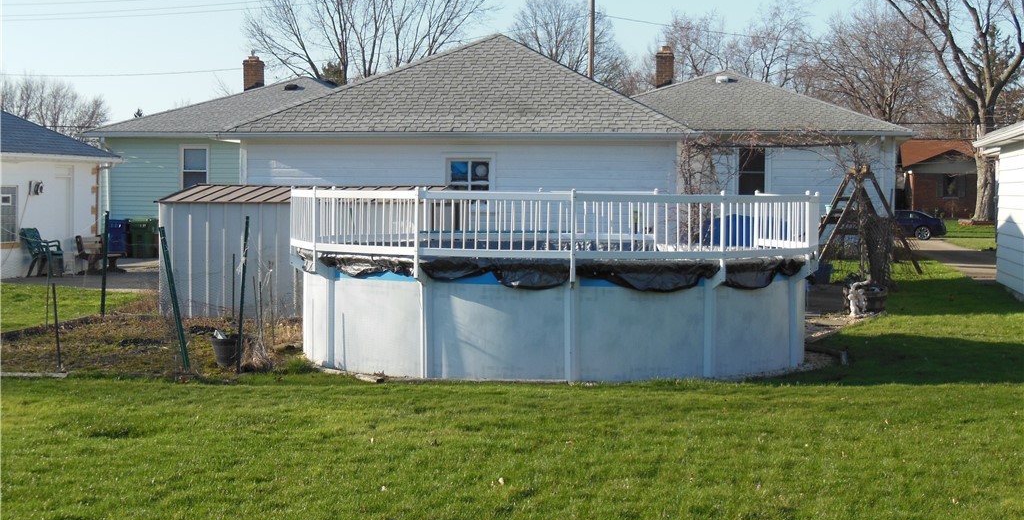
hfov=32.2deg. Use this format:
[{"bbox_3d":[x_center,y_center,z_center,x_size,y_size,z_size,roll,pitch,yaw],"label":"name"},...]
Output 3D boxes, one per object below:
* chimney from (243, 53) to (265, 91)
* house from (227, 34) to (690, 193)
[{"bbox_3d":[-7.326,-5.259,50.329,0.460,1.250,0.460,1,2,11],"label":"chimney"},{"bbox_3d":[-0.249,-1.742,31.236,7.548,4.421,7.500,1,2,11],"label":"house"}]

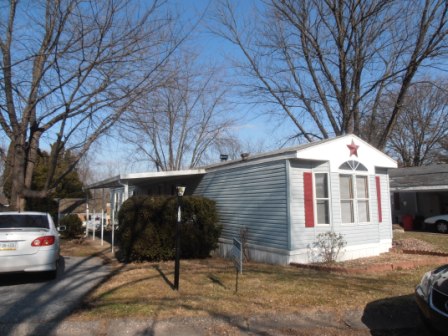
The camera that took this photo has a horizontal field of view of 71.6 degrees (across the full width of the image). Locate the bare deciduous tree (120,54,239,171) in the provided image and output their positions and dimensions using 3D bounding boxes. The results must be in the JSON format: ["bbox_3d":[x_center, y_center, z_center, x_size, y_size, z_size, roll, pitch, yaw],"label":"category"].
[{"bbox_3d":[-4.220,-3.127,29.457,11.200,16.280,11.200,0,-7,-8],"label":"bare deciduous tree"}]

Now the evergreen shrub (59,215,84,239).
[{"bbox_3d":[-7.498,2.825,15.360,1.200,1.200,1.200,3,-7,-26],"label":"evergreen shrub"}]

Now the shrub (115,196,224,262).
[{"bbox_3d":[-1.635,1.811,9.572,2.850,1.850,1.600,4,-8,-32],"label":"shrub"}]

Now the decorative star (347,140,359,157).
[{"bbox_3d":[3.603,-0.540,8.641,0.570,0.550,0.090,4,-8,-32],"label":"decorative star"}]

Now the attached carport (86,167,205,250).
[{"bbox_3d":[-3.768,1.783,13.341,3.100,2.870,7.100,4,-8,-32],"label":"attached carport"}]

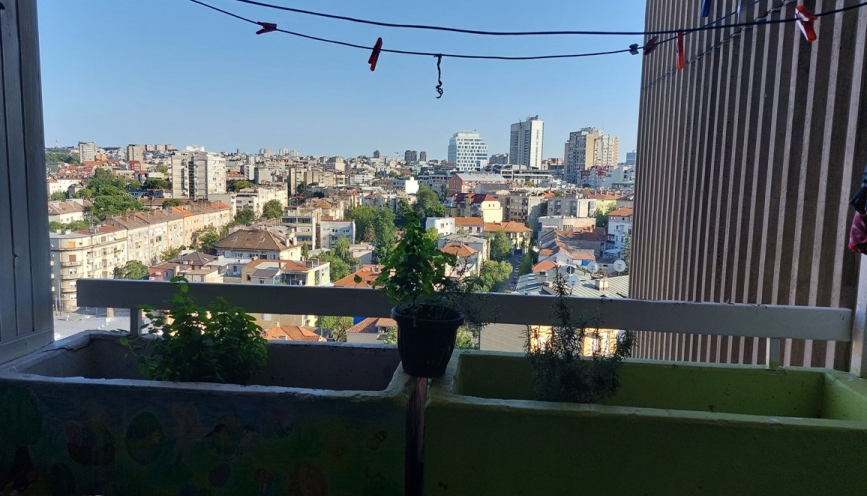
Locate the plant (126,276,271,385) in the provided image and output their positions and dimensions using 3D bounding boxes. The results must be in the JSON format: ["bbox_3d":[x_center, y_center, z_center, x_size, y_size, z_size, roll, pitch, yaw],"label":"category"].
[{"bbox_3d":[-0.618,0.245,1.594,0.340,0.310,0.280,2,7,6],"label":"plant"}]

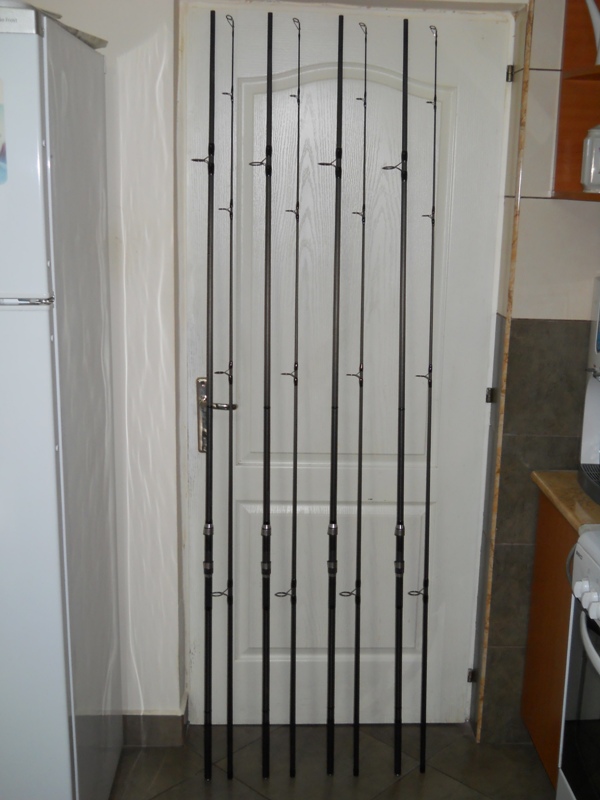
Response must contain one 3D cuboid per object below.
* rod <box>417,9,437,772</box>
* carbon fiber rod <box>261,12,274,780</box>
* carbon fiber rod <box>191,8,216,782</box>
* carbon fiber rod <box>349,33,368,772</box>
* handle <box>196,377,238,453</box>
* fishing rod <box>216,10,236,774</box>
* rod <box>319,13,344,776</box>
[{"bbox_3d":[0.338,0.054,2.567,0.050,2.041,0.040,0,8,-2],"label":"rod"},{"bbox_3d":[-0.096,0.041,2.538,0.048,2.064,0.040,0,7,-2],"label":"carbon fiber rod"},{"bbox_3d":[-0.257,0.039,2.529,0.062,2.065,0.042,1,7,-2],"label":"carbon fiber rod"},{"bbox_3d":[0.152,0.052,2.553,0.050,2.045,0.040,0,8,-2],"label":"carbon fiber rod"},{"bbox_3d":[-0.227,0.048,2.623,0.118,0.220,0.060,1,13,-2],"label":"handle"},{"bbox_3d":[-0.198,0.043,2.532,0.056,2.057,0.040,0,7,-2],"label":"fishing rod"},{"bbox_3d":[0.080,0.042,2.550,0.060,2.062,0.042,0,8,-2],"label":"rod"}]

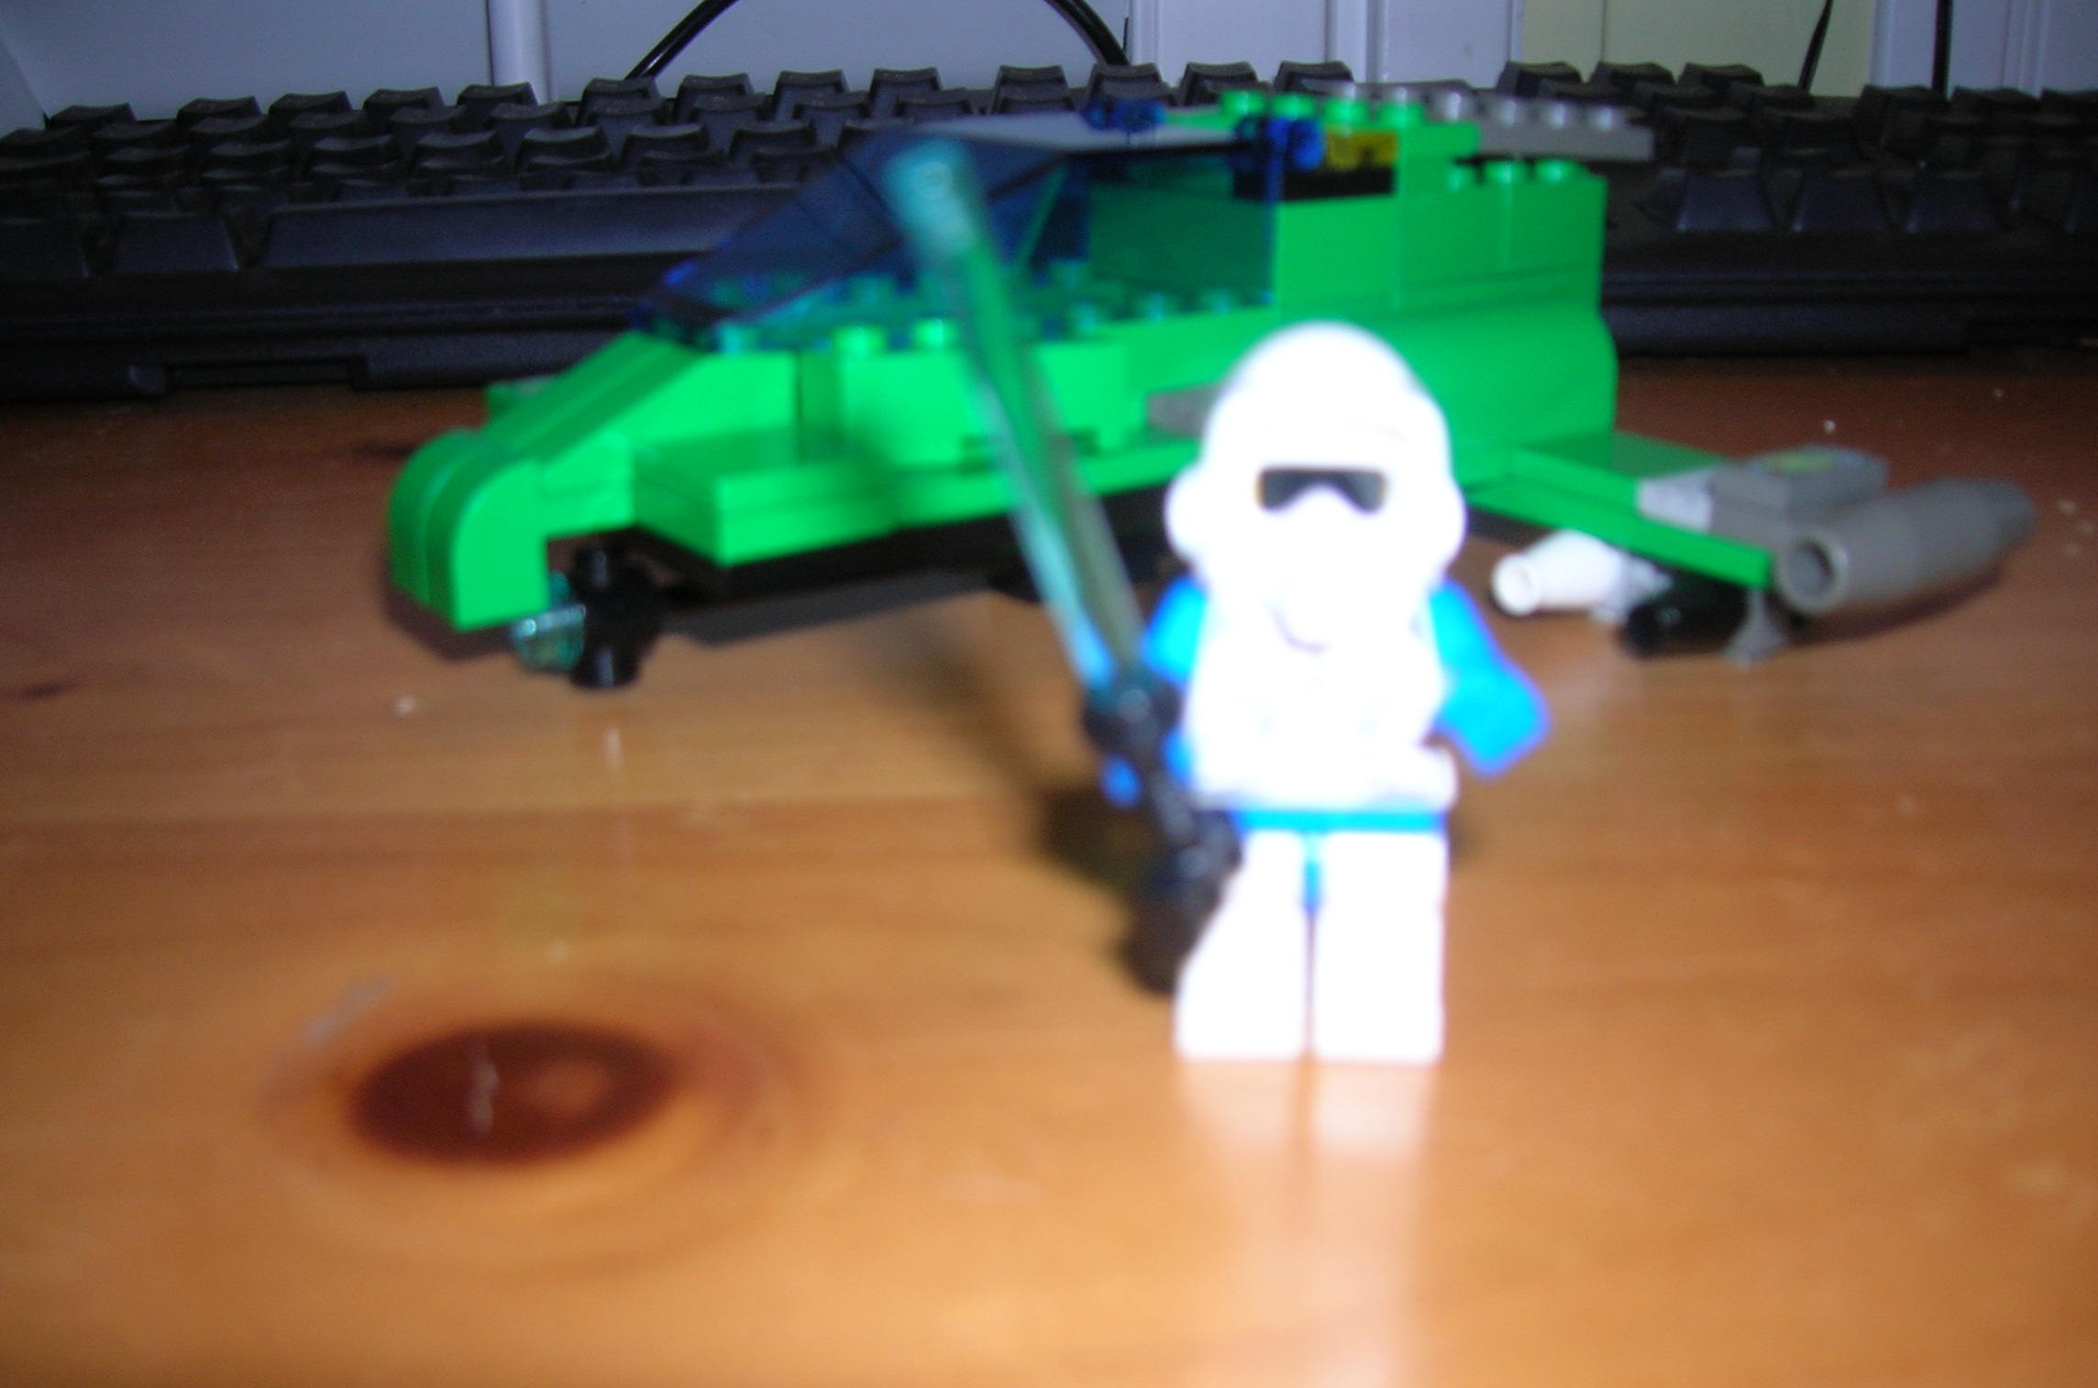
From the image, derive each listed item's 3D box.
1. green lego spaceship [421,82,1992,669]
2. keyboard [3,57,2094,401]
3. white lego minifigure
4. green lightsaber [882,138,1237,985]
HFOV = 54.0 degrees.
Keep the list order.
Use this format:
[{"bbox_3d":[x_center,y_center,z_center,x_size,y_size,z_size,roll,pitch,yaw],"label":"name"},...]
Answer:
[{"bbox_3d":[0.005,-0.036,0.205,0.141,0.045,0.133,-14,24,-32],"label":"green lego spaceship"},{"bbox_3d":[0.018,-0.093,0.371,0.454,0.037,0.154,-2,20,-2],"label":"keyboard"},{"bbox_3d":[0.016,0.000,0.116,0.023,0.042,0.015,1,20,5],"label":"white lego minifigure"},{"bbox_3d":[0.002,-0.008,0.105,0.006,0.042,0.006,-18,19,11],"label":"green lightsaber"}]

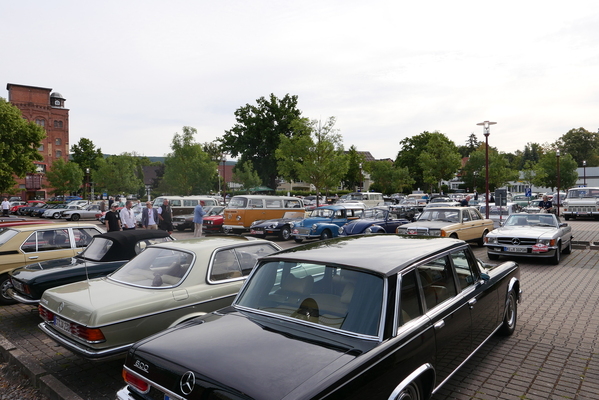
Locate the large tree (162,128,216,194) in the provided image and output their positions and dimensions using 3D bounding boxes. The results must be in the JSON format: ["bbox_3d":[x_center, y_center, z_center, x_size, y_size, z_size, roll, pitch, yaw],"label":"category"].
[{"bbox_3d":[-10.558,-2.711,38.000,5.330,8.560,5.330,-1,1,-16],"label":"large tree"}]

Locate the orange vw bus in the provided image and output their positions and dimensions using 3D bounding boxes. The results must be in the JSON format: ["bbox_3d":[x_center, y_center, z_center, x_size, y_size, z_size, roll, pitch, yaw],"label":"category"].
[{"bbox_3d":[-1.702,0.800,20.739,1.740,1.940,4.500,0,1,38],"label":"orange vw bus"}]

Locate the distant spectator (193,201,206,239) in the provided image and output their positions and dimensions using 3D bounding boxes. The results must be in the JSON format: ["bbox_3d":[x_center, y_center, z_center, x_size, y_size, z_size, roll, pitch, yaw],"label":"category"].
[{"bbox_3d":[-4.322,0.898,17.200,0.420,1.750,0.520,0,0,-22],"label":"distant spectator"}]

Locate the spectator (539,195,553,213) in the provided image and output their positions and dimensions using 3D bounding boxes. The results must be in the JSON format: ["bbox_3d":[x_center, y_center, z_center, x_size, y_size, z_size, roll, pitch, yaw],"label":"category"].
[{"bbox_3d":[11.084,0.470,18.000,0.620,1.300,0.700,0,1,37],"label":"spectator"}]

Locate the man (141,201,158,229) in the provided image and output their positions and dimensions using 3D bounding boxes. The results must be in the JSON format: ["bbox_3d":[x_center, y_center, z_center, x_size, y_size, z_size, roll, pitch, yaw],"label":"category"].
[{"bbox_3d":[-5.873,0.966,15.800,0.570,1.790,0.360,-1,1,-21],"label":"man"}]

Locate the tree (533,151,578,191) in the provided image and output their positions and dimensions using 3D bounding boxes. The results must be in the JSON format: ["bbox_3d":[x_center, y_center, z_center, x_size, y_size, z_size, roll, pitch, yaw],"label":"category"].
[{"bbox_3d":[32.574,-2.541,50.959,5.000,7.100,5.000,-1,1,0],"label":"tree"}]

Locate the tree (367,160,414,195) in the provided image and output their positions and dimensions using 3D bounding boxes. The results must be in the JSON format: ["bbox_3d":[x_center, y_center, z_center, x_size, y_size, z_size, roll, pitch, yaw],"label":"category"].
[{"bbox_3d":[12.756,-1.933,56.000,6.600,7.210,6.600,0,0,0],"label":"tree"}]

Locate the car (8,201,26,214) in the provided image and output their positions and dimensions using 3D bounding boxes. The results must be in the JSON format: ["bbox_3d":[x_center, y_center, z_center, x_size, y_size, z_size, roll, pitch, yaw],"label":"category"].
[{"bbox_3d":[-33.540,0.963,47.490,1.700,1.420,4.300,0,1,41],"label":"car"}]

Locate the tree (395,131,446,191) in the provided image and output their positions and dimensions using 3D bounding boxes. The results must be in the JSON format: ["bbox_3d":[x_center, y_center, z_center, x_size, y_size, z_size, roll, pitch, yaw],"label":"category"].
[{"bbox_3d":[20.486,-5.485,66.000,9.580,11.830,9.580,-1,1,17],"label":"tree"}]

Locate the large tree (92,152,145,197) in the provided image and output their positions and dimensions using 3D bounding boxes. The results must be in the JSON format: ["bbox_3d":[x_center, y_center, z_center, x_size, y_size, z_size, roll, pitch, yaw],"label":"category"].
[{"bbox_3d":[-19.068,-1.567,41.962,5.100,6.600,5.100,-1,1,0],"label":"large tree"}]

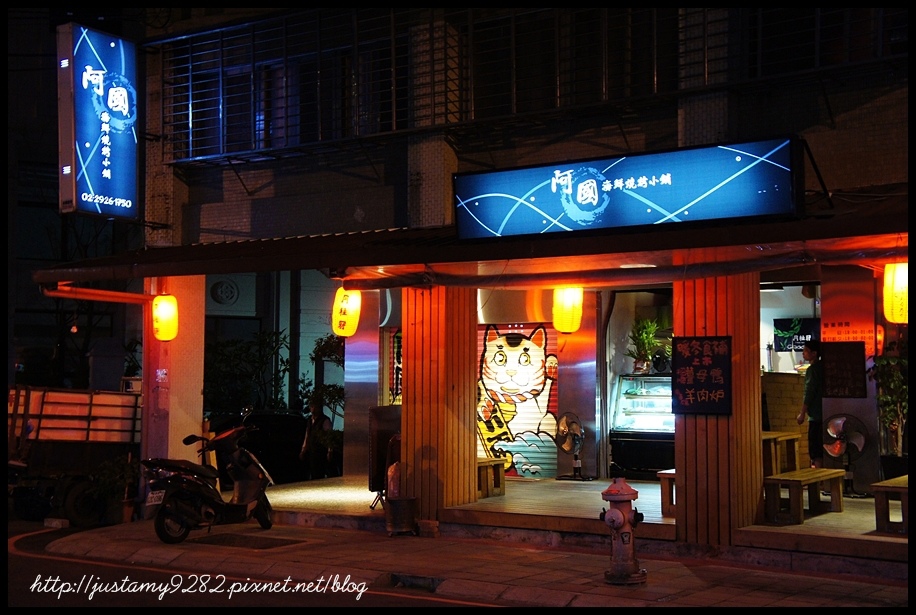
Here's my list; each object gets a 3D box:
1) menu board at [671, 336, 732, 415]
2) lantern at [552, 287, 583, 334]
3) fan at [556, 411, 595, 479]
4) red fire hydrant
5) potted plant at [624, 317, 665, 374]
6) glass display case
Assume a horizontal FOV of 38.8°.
[{"bbox_3d":[2.017,0.563,10.757,0.530,0.640,0.030,-2,-4,34],"label":"menu board"},{"bbox_3d":[0.867,-0.011,10.272,0.240,0.450,0.240,0,-3,0],"label":"lantern"},{"bbox_3d":[1.414,1.656,15.607,0.430,0.800,0.490,2,-4,-36],"label":"fan"},{"bbox_3d":[1.243,1.660,9.854,0.330,0.810,0.330,-2,-3,29],"label":"red fire hydrant"},{"bbox_3d":[2.249,0.459,15.722,0.460,0.690,0.460,0,-3,0],"label":"potted plant"},{"bbox_3d":[2.580,1.467,15.793,1.300,1.210,0.720,-2,-4,35],"label":"glass display case"}]

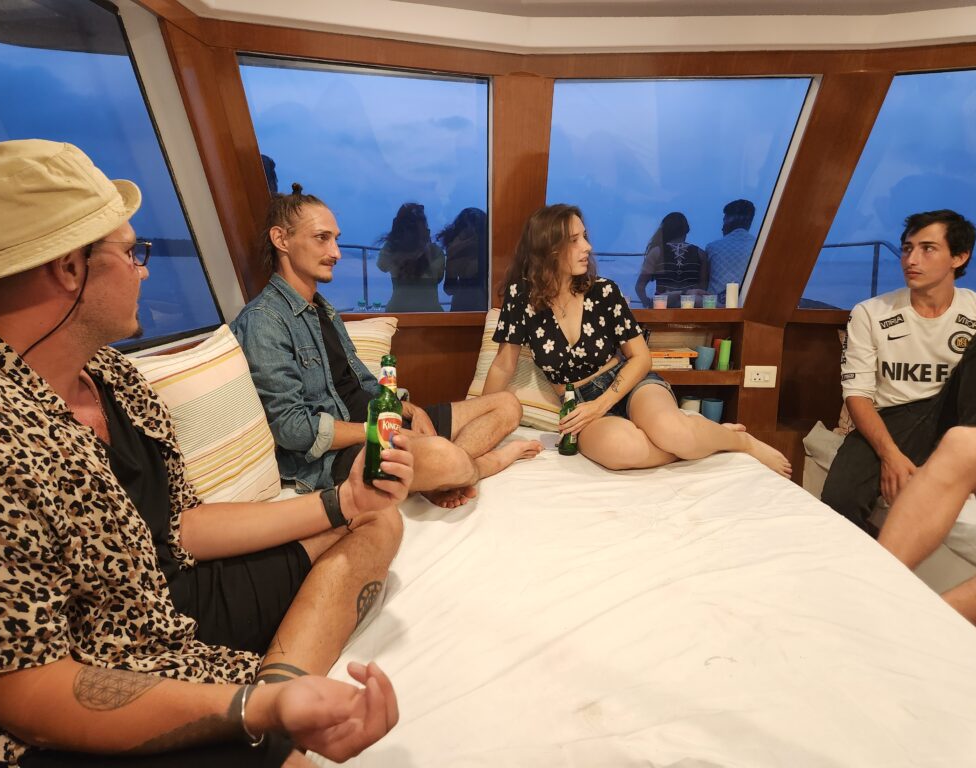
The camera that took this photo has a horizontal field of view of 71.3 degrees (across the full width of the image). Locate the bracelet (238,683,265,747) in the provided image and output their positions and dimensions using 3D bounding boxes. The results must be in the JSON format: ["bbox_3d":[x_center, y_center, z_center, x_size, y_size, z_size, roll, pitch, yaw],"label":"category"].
[{"bbox_3d":[-0.254,0.359,0.740,0.011,0.062,0.060,-12,0,-4],"label":"bracelet"}]

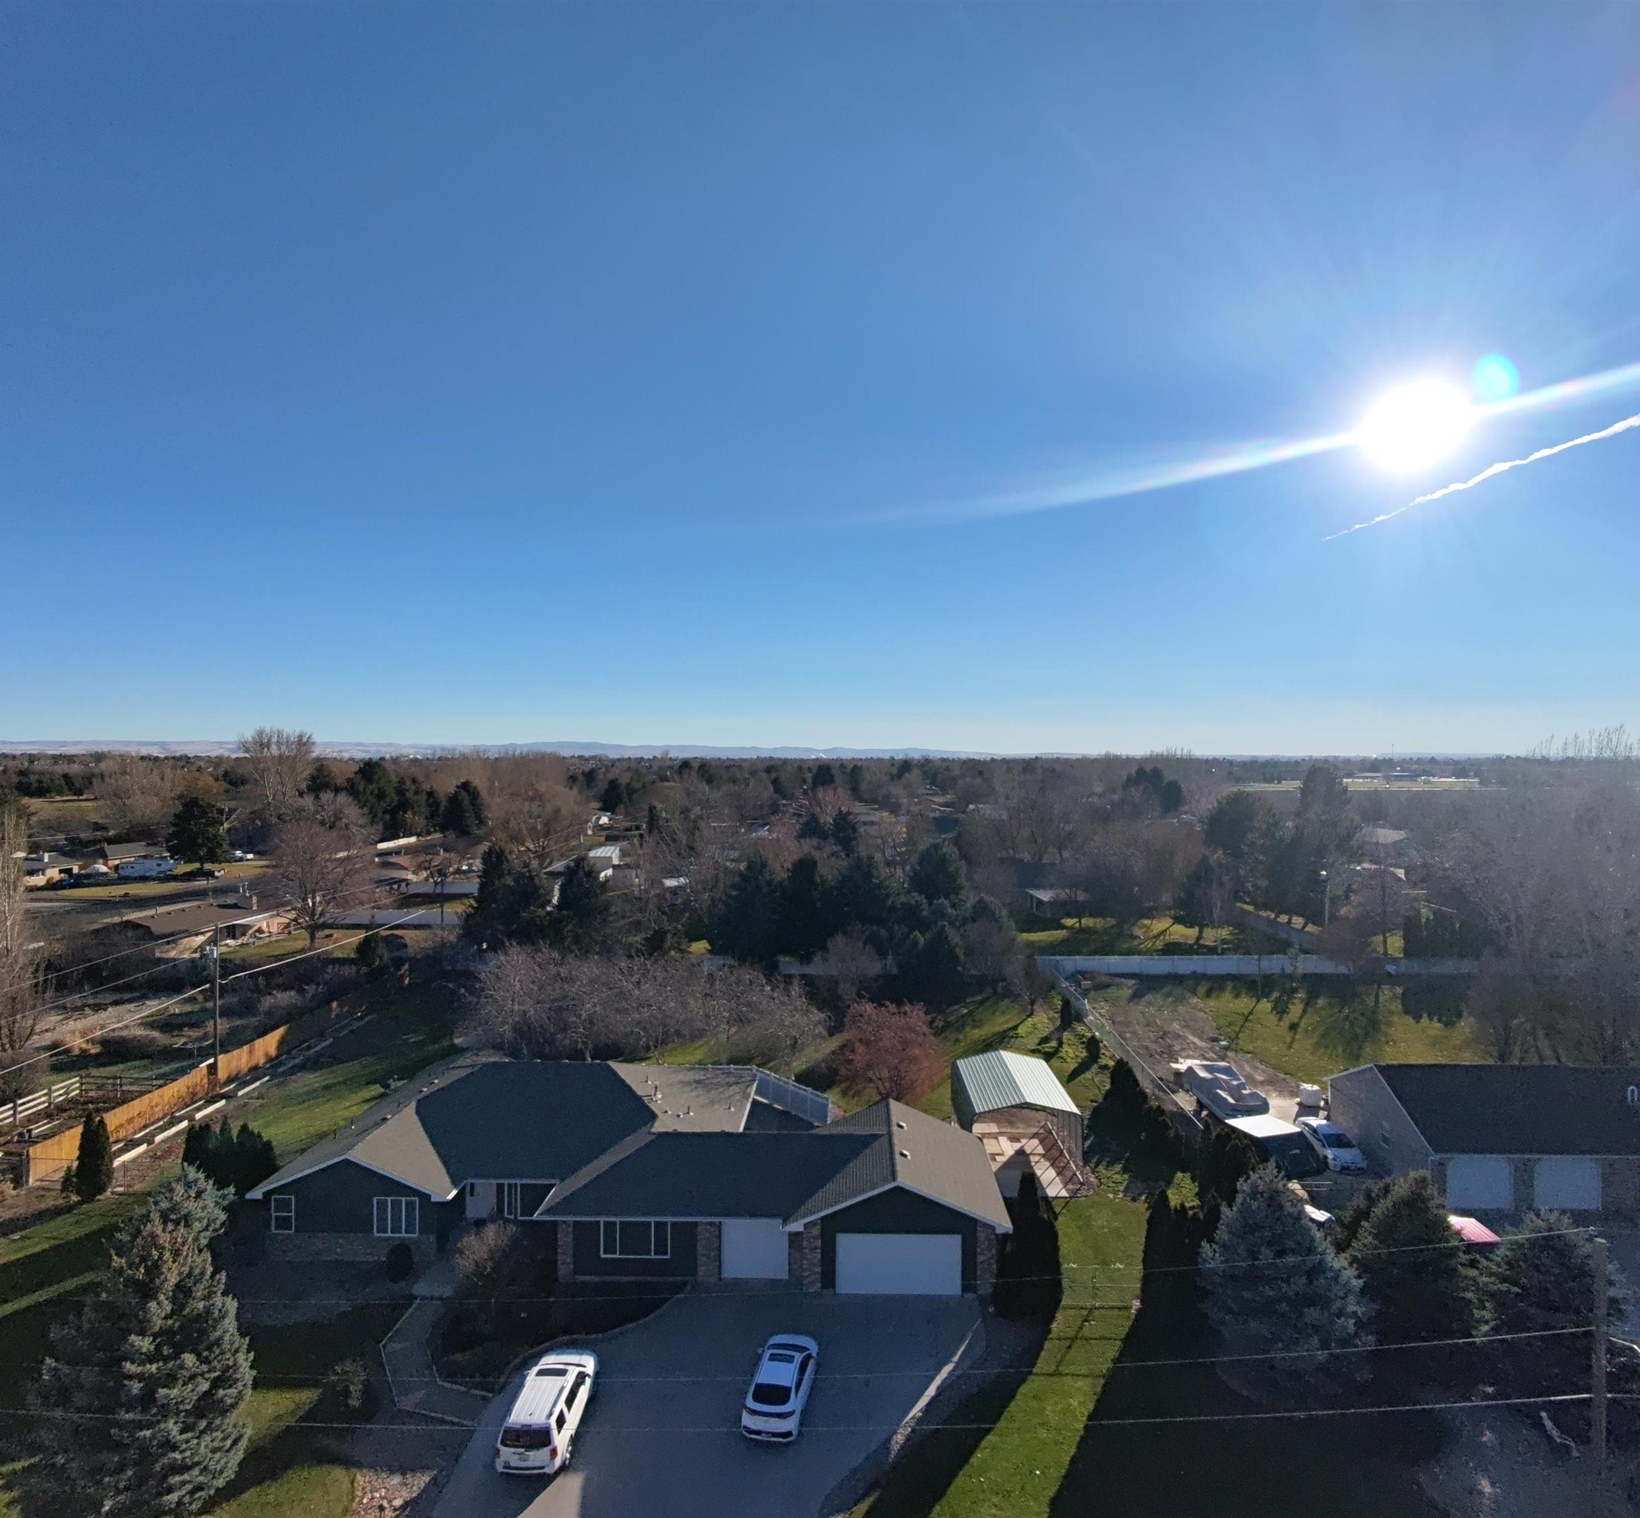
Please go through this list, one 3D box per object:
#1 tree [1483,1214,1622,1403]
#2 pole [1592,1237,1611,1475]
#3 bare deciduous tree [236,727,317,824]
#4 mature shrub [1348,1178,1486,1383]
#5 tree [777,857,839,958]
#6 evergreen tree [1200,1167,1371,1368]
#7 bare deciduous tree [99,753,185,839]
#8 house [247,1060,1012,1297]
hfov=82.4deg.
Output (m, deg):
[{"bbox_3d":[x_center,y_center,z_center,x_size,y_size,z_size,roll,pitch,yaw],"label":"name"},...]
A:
[{"bbox_3d":[25.900,18.792,33.129,4.147,5.496,4.147,0,0,0],"label":"tree"},{"bbox_3d":[23.480,17.932,28.176,0.311,7.239,0.311,0,0,0],"label":"pole"},{"bbox_3d":[-139.351,6.186,240.000,18.500,28.000,18.000,0,0,0],"label":"bare deciduous tree"},{"bbox_3d":[21.550,18.258,33.908,4.353,6.540,4.353,0,0,0],"label":"mature shrub"},{"bbox_3d":[-1.300,15.920,103.000,6.960,10.770,6.960,0,0,0],"label":"tree"},{"bbox_3d":[17.224,18.104,34.600,5.900,5.900,5.900,0,0,0],"label":"evergreen tree"},{"bbox_3d":[-166.940,10.020,230.000,17.290,22.760,17.290,0,0,0],"label":"bare deciduous tree"},{"bbox_3d":[-7.953,18.110,44.910,31.200,5.800,16.800,0,0,2],"label":"house"}]

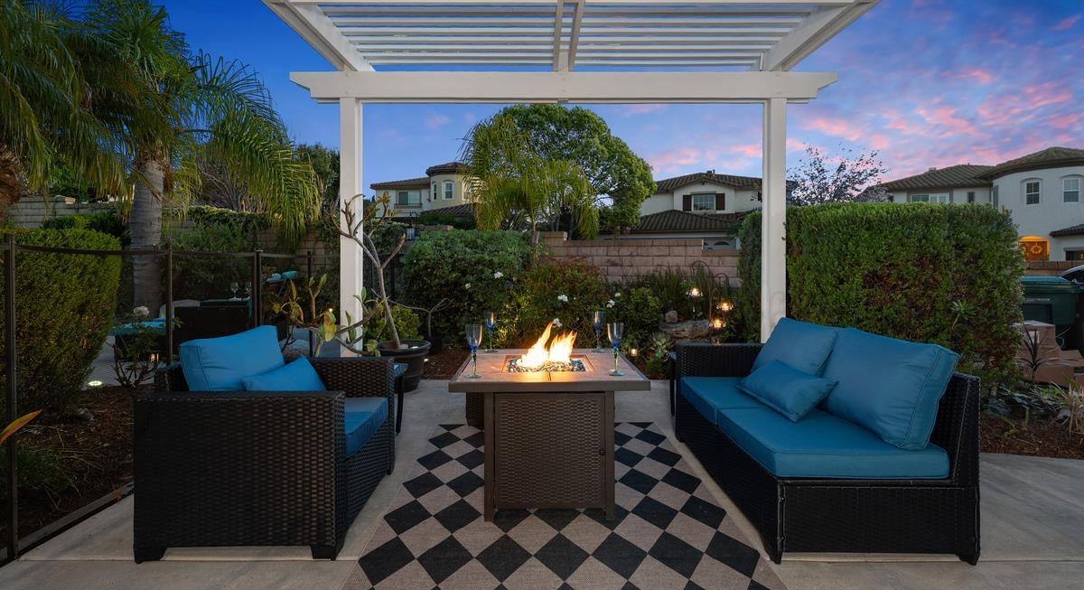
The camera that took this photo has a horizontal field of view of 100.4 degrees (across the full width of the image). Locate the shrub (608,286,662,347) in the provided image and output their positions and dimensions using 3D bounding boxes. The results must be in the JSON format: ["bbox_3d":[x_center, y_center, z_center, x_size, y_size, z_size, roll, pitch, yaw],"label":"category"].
[{"bbox_3d":[1.046,0.292,5.100,0.630,0.820,0.600,0,3,0],"label":"shrub"}]

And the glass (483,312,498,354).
[{"bbox_3d":[-0.285,0.207,2.482,0.075,0.225,0.075,0,3,0],"label":"glass"}]

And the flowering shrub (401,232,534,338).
[{"bbox_3d":[-0.942,-0.068,6.000,1.700,1.500,1.200,0,3,0],"label":"flowering shrub"}]

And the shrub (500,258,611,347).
[{"bbox_3d":[0.171,0.156,5.500,1.360,1.130,1.000,0,3,0],"label":"shrub"}]

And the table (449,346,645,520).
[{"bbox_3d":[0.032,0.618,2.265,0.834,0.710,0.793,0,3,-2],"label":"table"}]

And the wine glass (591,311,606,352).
[{"bbox_3d":[0.314,0.205,2.507,0.075,0.225,0.075,0,3,0],"label":"wine glass"}]

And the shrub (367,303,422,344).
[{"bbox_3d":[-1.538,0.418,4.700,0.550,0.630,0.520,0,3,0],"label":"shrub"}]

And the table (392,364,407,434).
[{"bbox_3d":[-1.173,0.699,3.094,0.430,0.420,0.410,0,3,-2],"label":"table"}]

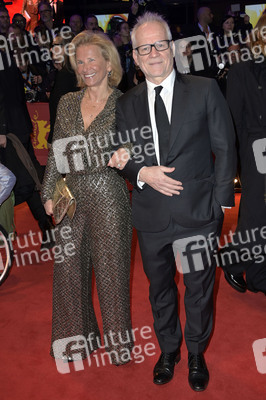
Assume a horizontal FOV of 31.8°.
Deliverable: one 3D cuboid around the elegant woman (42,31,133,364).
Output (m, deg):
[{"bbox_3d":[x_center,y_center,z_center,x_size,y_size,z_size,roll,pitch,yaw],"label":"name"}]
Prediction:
[{"bbox_3d":[-0.215,0.047,2.394,0.470,1.720,0.380,1,15,6],"label":"elegant woman"}]

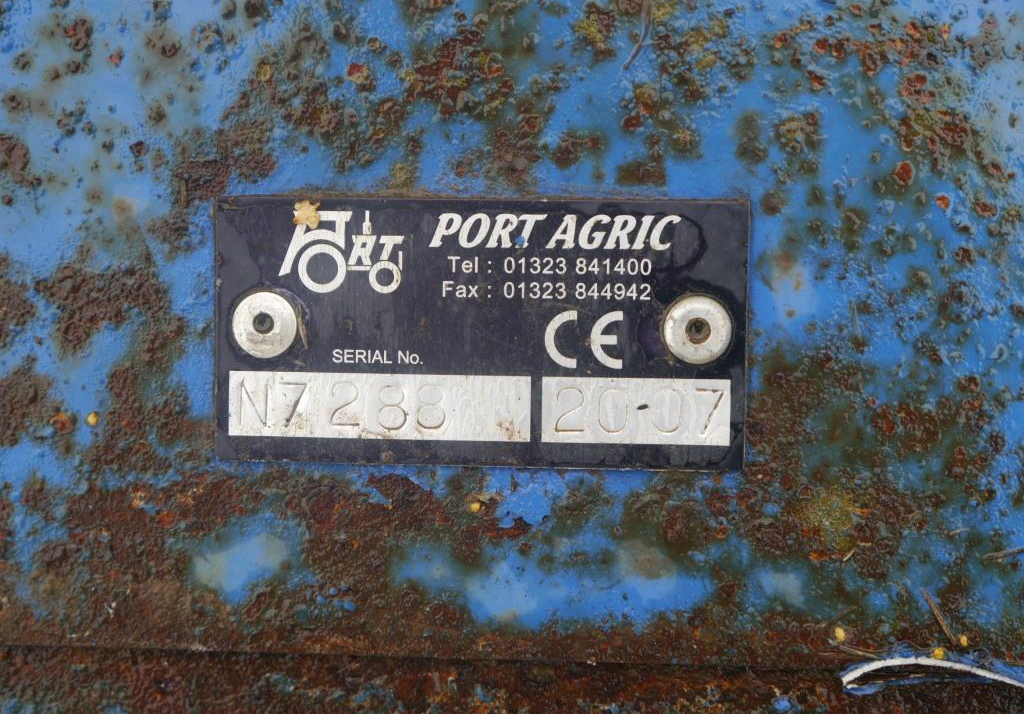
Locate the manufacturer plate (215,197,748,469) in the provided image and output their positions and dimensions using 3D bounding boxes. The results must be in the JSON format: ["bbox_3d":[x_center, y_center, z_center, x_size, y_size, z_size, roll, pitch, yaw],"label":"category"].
[{"bbox_3d":[-0.005,-0.003,0.210,0.075,0.002,0.038,1,92,4],"label":"manufacturer plate"}]

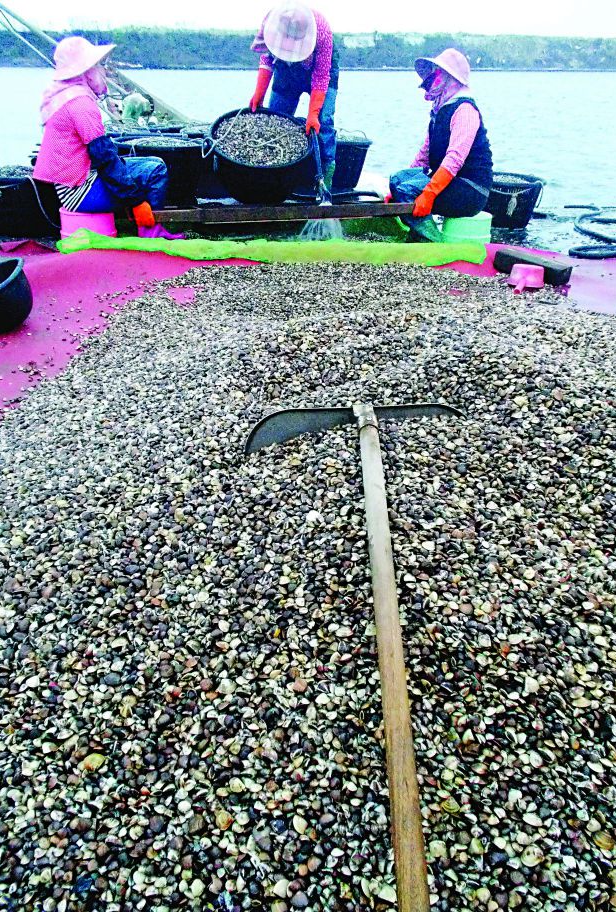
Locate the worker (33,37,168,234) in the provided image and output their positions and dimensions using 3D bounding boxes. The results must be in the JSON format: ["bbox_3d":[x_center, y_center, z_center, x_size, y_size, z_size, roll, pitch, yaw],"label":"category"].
[{"bbox_3d":[-1.122,-1.807,4.383,0.780,1.050,0.500,-3,28,-7],"label":"worker"}]

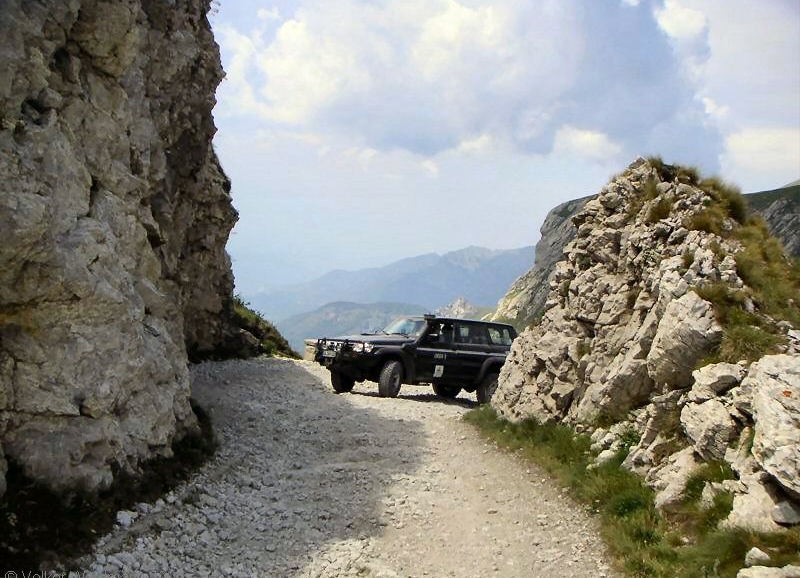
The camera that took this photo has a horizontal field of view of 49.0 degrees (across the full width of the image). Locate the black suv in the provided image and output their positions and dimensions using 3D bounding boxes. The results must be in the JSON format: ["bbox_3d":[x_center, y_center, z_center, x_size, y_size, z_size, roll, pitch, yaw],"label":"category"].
[{"bbox_3d":[0.610,1.511,19.876,4.950,1.900,1.920,8,-7,-38],"label":"black suv"}]

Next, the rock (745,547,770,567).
[{"bbox_3d":[2.140,1.610,5.250,0.150,0.110,0.120,1,-1,0],"label":"rock"}]

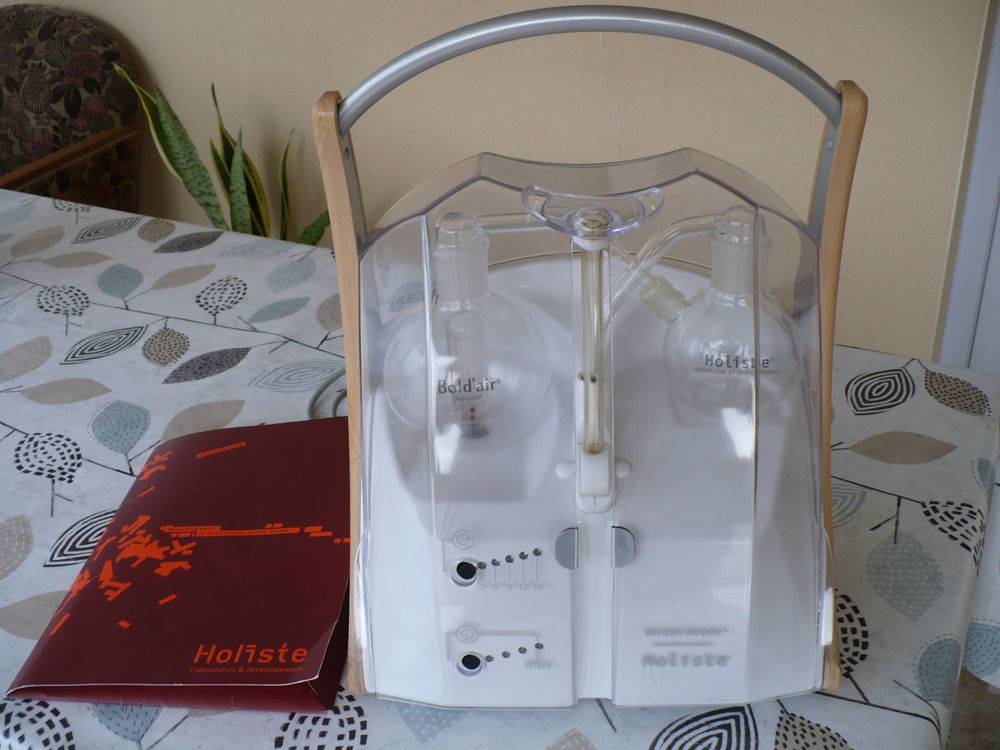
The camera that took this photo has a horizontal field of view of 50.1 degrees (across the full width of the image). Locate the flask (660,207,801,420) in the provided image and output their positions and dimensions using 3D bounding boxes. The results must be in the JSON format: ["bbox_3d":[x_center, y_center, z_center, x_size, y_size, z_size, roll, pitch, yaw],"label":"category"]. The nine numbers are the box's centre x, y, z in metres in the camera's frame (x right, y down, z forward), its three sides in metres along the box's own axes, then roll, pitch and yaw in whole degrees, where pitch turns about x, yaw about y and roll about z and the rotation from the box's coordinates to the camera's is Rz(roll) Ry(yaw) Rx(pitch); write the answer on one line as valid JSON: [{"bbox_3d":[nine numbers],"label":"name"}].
[{"bbox_3d":[0.143,-0.035,0.646,0.088,0.142,0.086,-1,30,2],"label":"flask"}]

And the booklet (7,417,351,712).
[{"bbox_3d":[-0.209,0.129,0.832,0.224,0.027,0.308,0,30,5],"label":"booklet"}]

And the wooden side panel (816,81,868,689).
[{"bbox_3d":[0.209,-0.005,0.690,0.017,0.370,0.200,-1,30,2],"label":"wooden side panel"}]

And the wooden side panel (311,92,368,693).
[{"bbox_3d":[-0.096,0.001,0.702,0.017,0.370,0.200,-1,30,2],"label":"wooden side panel"}]

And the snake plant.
[{"bbox_3d":[-0.486,-0.238,1.989,0.360,0.700,0.340,13,34,25],"label":"snake plant"}]

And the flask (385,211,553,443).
[{"bbox_3d":[-0.020,-0.028,0.657,0.105,0.155,0.105,-1,30,2],"label":"flask"}]

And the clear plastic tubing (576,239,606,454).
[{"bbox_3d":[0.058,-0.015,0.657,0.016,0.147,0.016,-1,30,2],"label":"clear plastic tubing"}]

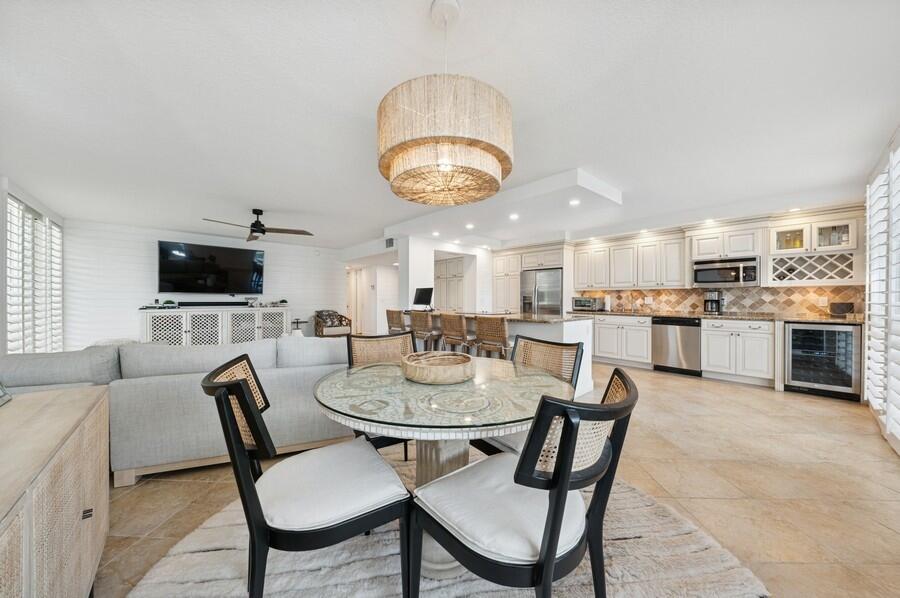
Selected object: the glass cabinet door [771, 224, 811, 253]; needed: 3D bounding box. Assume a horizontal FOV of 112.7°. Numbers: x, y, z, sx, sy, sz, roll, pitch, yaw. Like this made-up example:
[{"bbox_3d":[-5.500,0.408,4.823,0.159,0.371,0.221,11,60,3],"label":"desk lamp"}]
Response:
[{"bbox_3d":[4.447,-0.776,3.925,0.353,0.370,0.040,0,1,44],"label":"glass cabinet door"}]

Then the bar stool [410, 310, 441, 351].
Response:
[{"bbox_3d":[-0.309,0.705,5.043,0.530,0.950,0.500,0,0,-44],"label":"bar stool"}]

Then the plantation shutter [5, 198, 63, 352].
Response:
[{"bbox_3d":[-5.270,0.000,3.860,0.080,2.200,2.000,0,0,-43],"label":"plantation shutter"}]

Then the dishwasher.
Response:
[{"bbox_3d":[3.745,0.748,4.892,0.610,0.865,0.610,0,0,-44],"label":"dishwasher"}]

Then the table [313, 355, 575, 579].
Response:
[{"bbox_3d":[-0.031,0.775,1.448,1.130,0.780,1.130,0,0,0],"label":"table"}]

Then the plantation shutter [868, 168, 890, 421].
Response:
[{"bbox_3d":[4.040,-0.040,2.830,0.600,2.200,0.060,0,0,-44],"label":"plantation shutter"}]

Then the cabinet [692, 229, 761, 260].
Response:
[{"bbox_3d":[4.158,-0.790,4.519,0.390,0.370,0.741,0,0,-42],"label":"cabinet"}]

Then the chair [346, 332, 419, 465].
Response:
[{"bbox_3d":[-0.390,0.715,1.920,0.510,0.900,0.590,0,0,-24],"label":"chair"}]

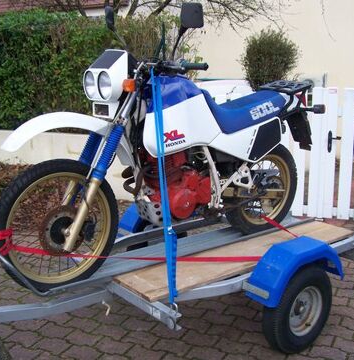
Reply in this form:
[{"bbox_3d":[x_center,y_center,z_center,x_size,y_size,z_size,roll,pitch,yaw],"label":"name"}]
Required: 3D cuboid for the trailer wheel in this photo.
[{"bbox_3d":[0.692,0.729,2.996,0.495,0.495,0.140,-8,13,-36],"label":"trailer wheel"}]

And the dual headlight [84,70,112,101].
[{"bbox_3d":[-0.373,-0.484,2.692,0.090,0.150,0.290,-8,13,-36],"label":"dual headlight"}]

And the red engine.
[{"bbox_3d":[-0.053,-0.001,3.020,0.425,0.415,0.320,-8,13,-36],"label":"red engine"}]

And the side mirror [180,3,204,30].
[{"bbox_3d":[0.072,-0.793,2.556,0.132,0.130,0.045,7,13,36],"label":"side mirror"}]

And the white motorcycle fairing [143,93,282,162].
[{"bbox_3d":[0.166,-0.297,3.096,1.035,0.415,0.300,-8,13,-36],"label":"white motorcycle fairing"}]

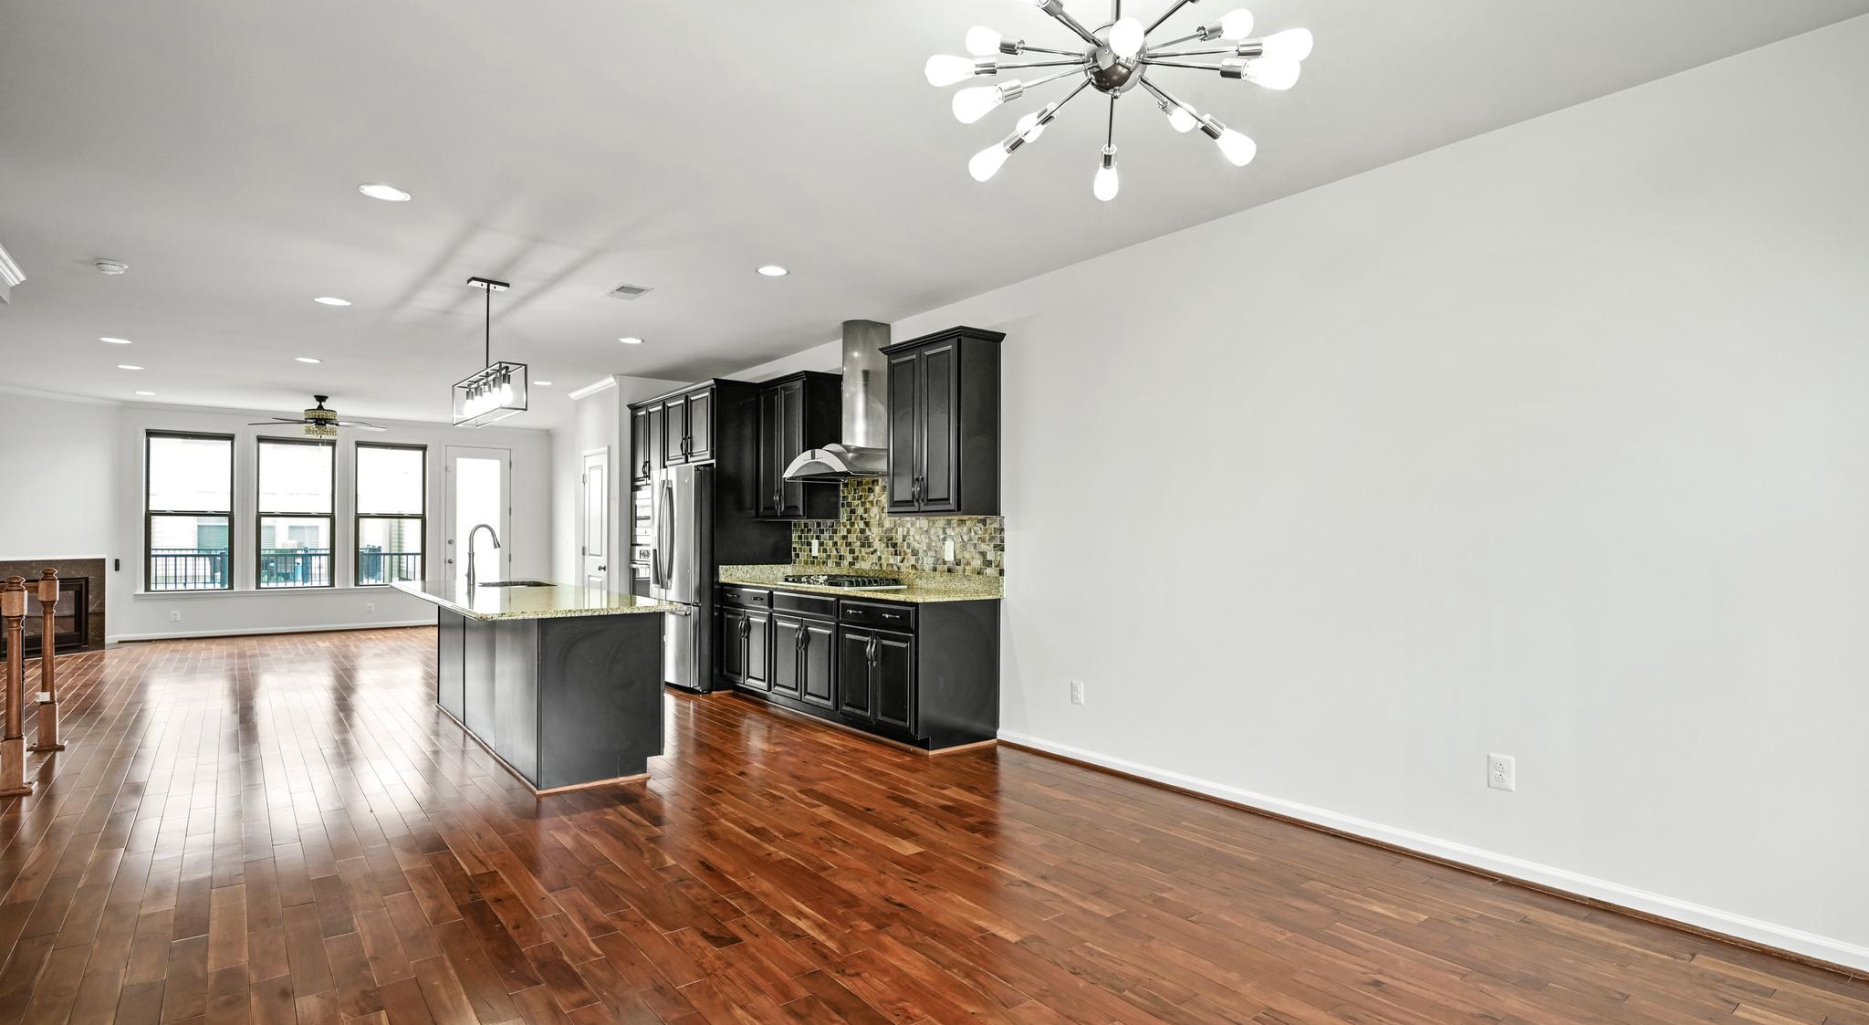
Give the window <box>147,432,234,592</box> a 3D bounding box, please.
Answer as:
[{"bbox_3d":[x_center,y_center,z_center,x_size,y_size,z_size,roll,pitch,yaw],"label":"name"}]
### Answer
[{"bbox_3d":[-8.830,0.002,10.486,0.797,1.872,0.098,1,-2,-39],"label":"window"}]

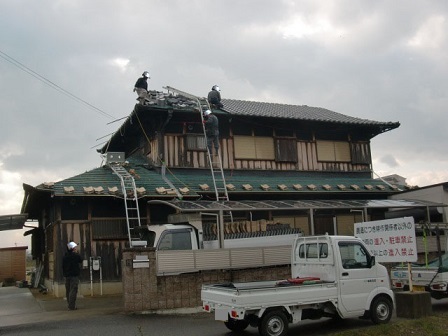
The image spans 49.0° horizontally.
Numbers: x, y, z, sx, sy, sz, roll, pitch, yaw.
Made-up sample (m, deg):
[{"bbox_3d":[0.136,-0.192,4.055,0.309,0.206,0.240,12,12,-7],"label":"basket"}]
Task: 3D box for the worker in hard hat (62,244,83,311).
[{"bbox_3d":[-3.962,2.825,12.866,0.520,1.750,0.380,-8,-10,30],"label":"worker in hard hat"}]

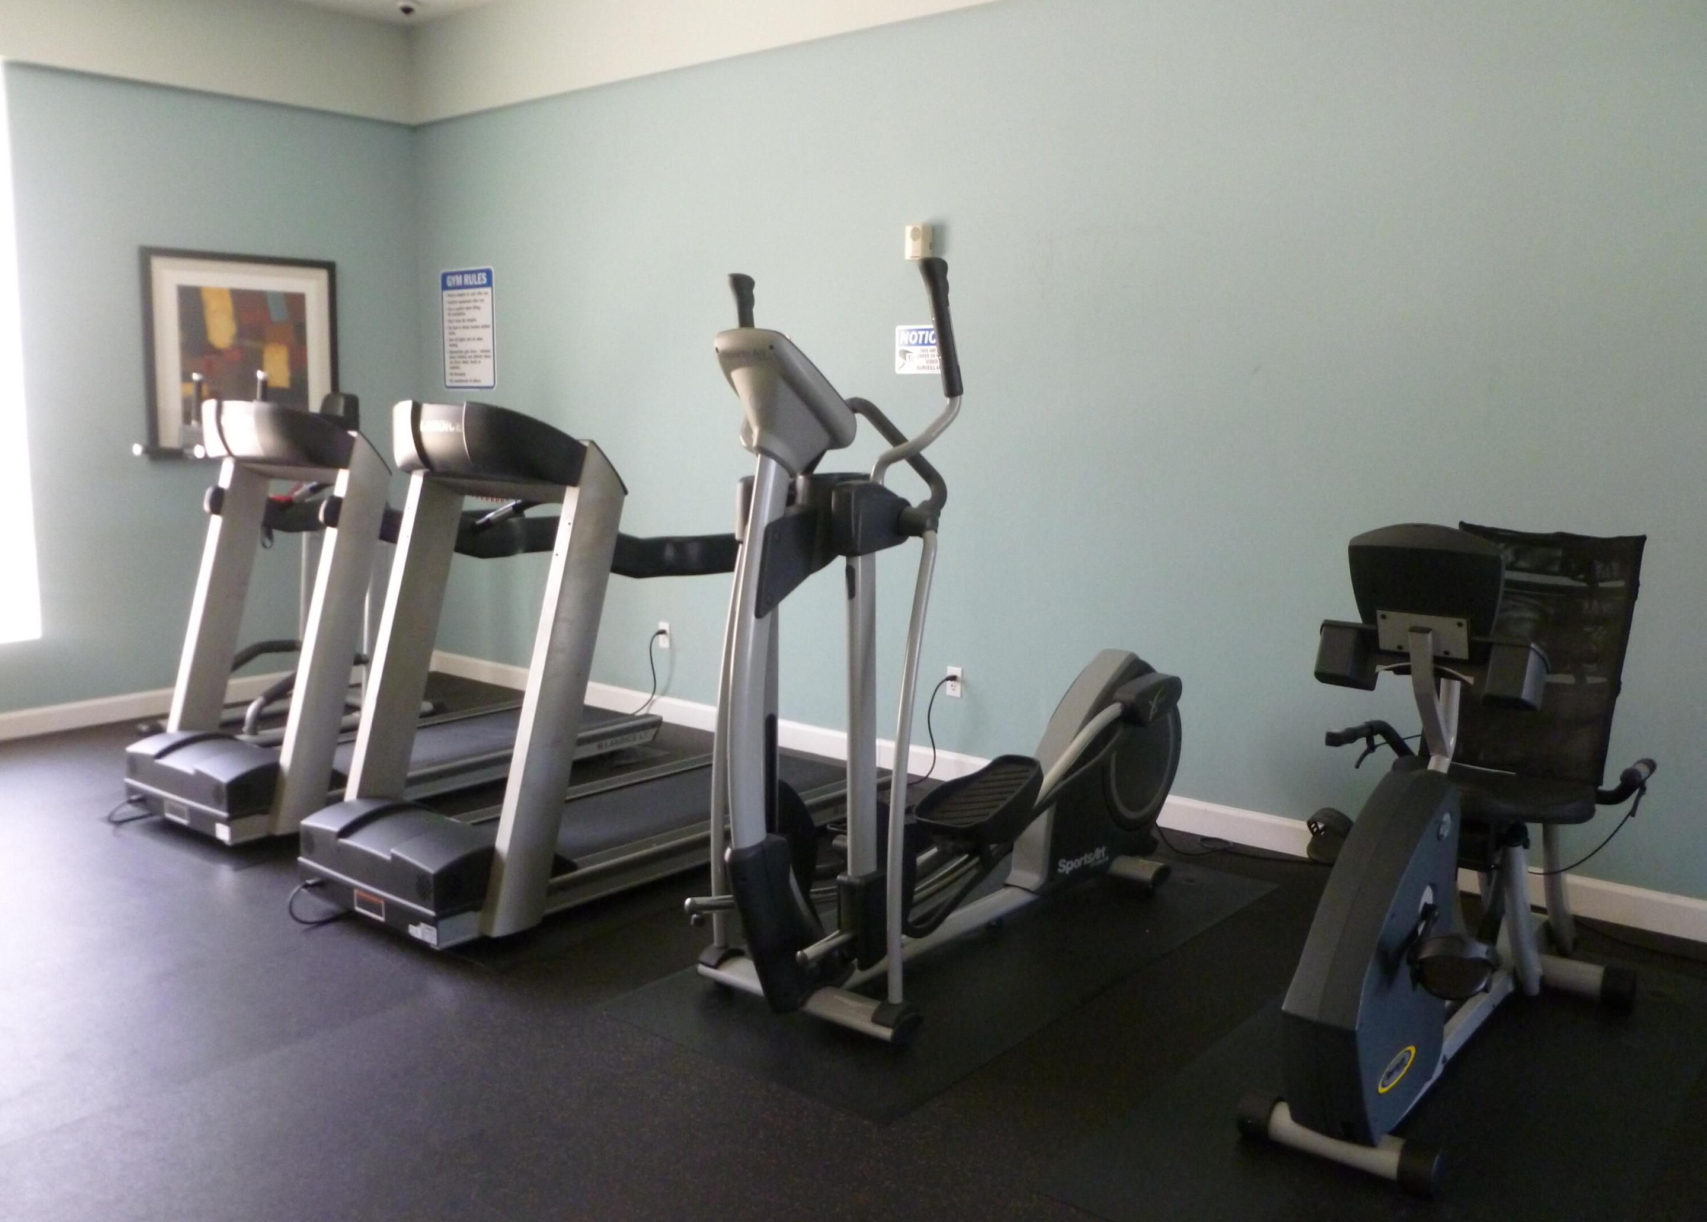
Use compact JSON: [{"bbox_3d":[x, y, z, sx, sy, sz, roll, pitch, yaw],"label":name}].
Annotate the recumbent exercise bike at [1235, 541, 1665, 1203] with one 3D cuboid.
[{"bbox_3d":[1.360,0.381,3.039,0.665,1.219,1.521,7,10,38],"label":"recumbent exercise bike"}]

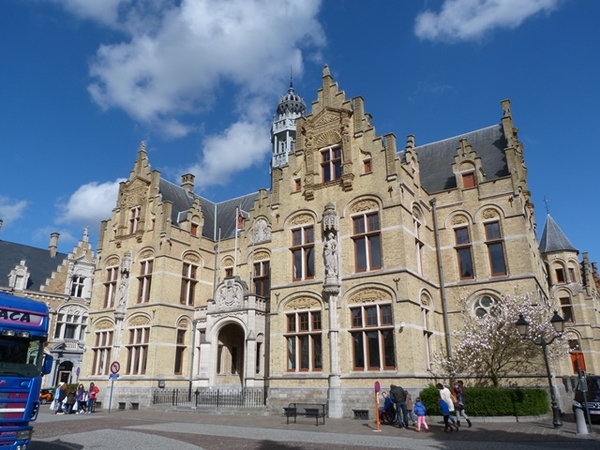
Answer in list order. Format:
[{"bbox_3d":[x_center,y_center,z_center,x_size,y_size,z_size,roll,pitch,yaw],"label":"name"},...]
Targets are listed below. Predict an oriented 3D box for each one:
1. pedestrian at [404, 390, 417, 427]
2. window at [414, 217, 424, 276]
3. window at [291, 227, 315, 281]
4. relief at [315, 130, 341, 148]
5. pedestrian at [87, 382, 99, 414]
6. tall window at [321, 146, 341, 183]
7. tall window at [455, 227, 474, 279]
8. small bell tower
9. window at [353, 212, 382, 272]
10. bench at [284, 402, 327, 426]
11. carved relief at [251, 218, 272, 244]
[{"bbox_3d":[4.442,7.455,17.711,0.520,1.340,0.430,-13,-23,32],"label":"pedestrian"},{"bbox_3d":[6.258,1.235,22.902,0.255,3.009,1.275,-13,-23,31],"label":"window"},{"bbox_3d":[0.199,1.667,25.416,1.520,3.200,0.250,-13,-23,32],"label":"window"},{"bbox_3d":[1.628,-5.022,25.249,1.734,0.969,0.204,-13,-23,31],"label":"relief"},{"bbox_3d":[-11.601,9.687,24.294,0.551,1.632,0.428,-15,-24,36],"label":"pedestrian"},{"bbox_3d":[1.810,-3.492,25.115,1.420,2.250,0.250,-13,-23,32],"label":"tall window"},{"bbox_3d":[9.545,1.596,25.180,0.880,3.100,0.250,-13,-23,32],"label":"tall window"},{"bbox_3d":[-0.935,-9.511,39.099,3.000,11.000,3.000,-13,-23,32],"label":"small bell tower"},{"bbox_3d":[3.424,0.823,22.531,1.550,3.200,0.250,-13,-23,32],"label":"window"},{"bbox_3d":[0.193,7.740,17.736,1.780,0.780,0.680,-13,-23,32],"label":"bench"},{"bbox_3d":[-2.942,0.459,33.045,1.950,2.100,0.250,-13,-23,32],"label":"carved relief"}]

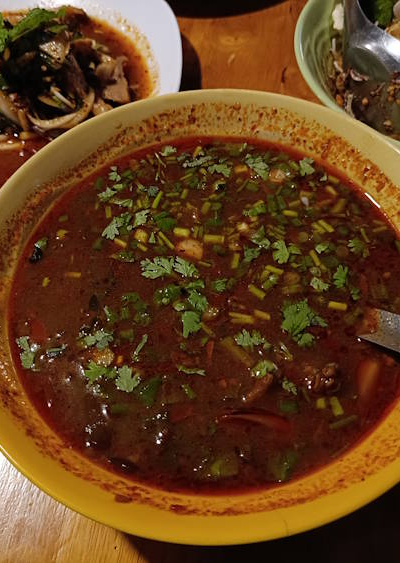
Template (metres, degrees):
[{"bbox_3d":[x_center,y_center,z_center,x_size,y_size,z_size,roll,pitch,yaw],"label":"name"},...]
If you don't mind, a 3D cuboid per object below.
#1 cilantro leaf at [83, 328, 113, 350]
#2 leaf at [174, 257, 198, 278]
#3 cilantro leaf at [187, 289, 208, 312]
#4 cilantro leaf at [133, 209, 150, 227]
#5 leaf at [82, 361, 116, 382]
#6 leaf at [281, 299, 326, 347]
[{"bbox_3d":[-0.046,0.027,0.249,0.012,0.003,0.010,-35,63,-17],"label":"cilantro leaf"},{"bbox_3d":[-0.008,-0.006,0.267,0.007,0.004,0.017,-35,63,-17],"label":"leaf"},{"bbox_3d":[-0.001,0.009,0.257,0.007,0.004,0.015,-36,63,-18],"label":"cilantro leaf"},{"bbox_3d":[-0.031,-0.033,0.284,0.007,0.004,0.012,7,59,7],"label":"cilantro leaf"},{"bbox_3d":[-0.044,0.042,0.239,0.014,0.003,0.010,16,61,12],"label":"leaf"},{"bbox_3d":[0.048,0.019,0.248,0.020,0.005,0.024,3,59,5],"label":"leaf"}]

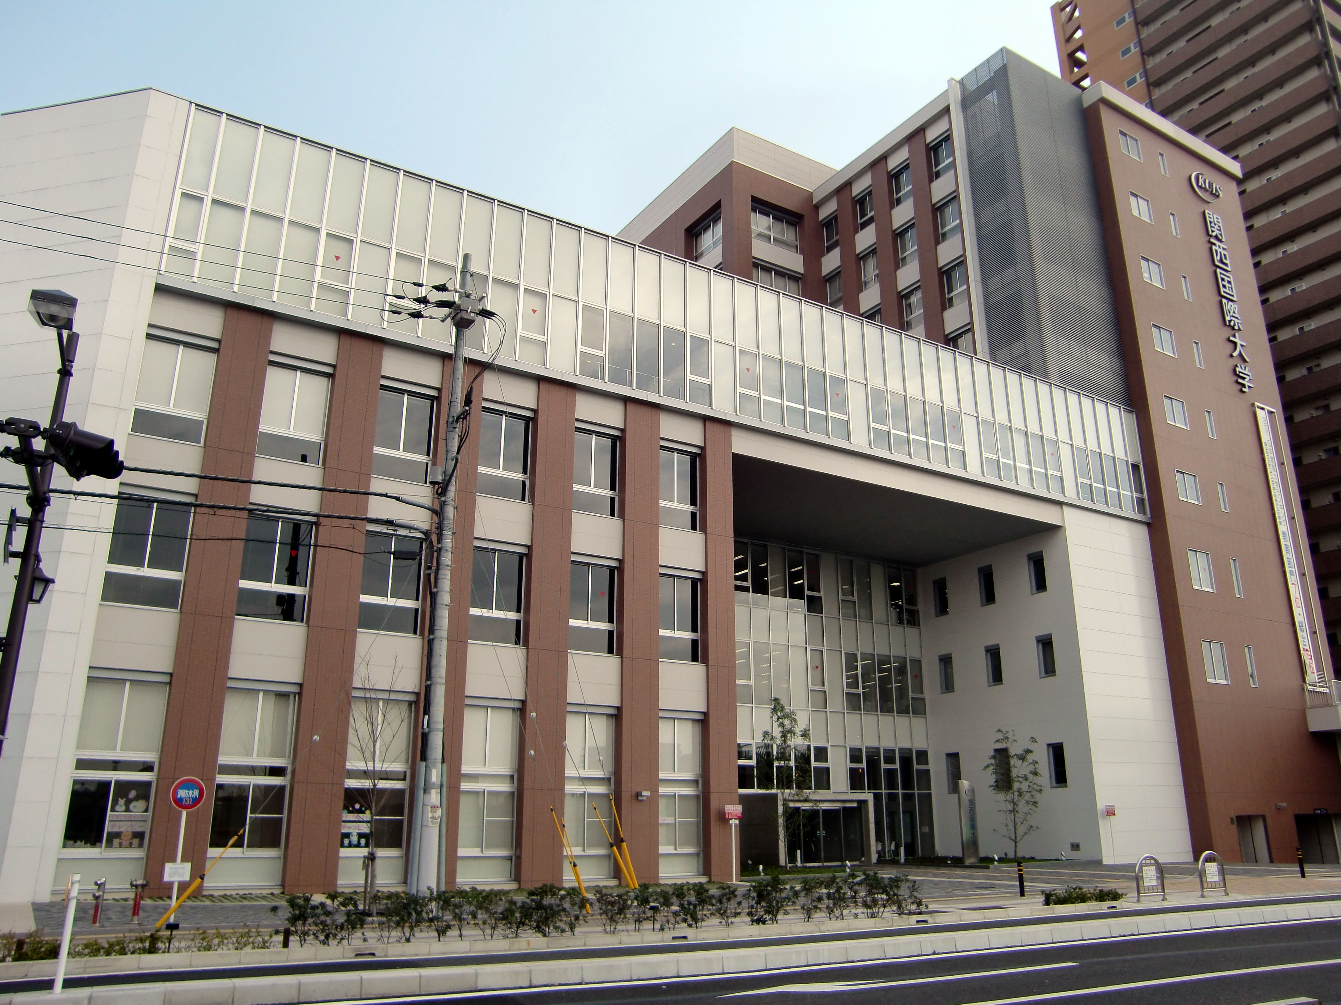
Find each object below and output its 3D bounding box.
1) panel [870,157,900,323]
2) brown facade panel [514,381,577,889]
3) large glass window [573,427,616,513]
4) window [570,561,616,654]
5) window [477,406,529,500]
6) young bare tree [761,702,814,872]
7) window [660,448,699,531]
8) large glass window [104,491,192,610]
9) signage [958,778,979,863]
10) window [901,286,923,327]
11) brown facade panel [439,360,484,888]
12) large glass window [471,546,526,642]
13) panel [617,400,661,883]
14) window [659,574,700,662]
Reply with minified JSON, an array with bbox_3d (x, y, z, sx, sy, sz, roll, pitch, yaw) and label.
[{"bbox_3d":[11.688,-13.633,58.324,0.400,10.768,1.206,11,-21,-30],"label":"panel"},{"bbox_3d":[-3.574,3.383,31.510,1.240,14.660,0.420,11,-21,-30],"label":"brown facade panel"},{"bbox_3d":[-2.406,-0.911,33.650,1.782,2.720,0.148,11,-20,-30],"label":"large glass window"},{"bbox_3d":[-2.406,3.180,32.374,1.782,2.735,0.148,11,-20,-30],"label":"window"},{"bbox_3d":[-5.023,-1.444,32.390,1.789,2.682,0.150,11,-21,-30],"label":"window"},{"bbox_3d":[4.187,10.040,39.047,1.950,5.926,1.950,0,-18,0],"label":"young bare tree"},{"bbox_3d":[0.195,-0.428,35.452,1.735,2.761,0.140,11,-21,-30],"label":"window"},{"bbox_3d":[-12.790,1.222,26.462,1.789,2.688,0.150,11,-21,-30],"label":"large glass window"},{"bbox_3d":[10.676,11.523,39.082,0.703,2.905,0.220,11,-20,-30],"label":"signage"},{"bbox_3d":[12.548,-9.875,55.218,0.148,2.205,1.696,11,-20,-30],"label":"window"},{"bbox_3d":[-6.174,2.906,29.988,1.240,14.679,0.420,11,-21,-30],"label":"brown facade panel"},{"bbox_3d":[-5.004,2.671,31.063,1.789,2.688,0.150,11,-21,-30],"label":"large glass window"},{"bbox_3d":[-0.983,3.820,32.790,1.254,14.512,0.423,11,-20,-30],"label":"panel"},{"bbox_3d":[0.186,3.637,34.130,1.789,2.688,0.150,11,-21,-30],"label":"window"}]

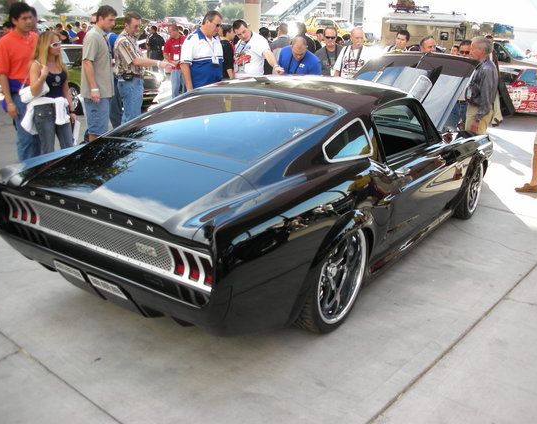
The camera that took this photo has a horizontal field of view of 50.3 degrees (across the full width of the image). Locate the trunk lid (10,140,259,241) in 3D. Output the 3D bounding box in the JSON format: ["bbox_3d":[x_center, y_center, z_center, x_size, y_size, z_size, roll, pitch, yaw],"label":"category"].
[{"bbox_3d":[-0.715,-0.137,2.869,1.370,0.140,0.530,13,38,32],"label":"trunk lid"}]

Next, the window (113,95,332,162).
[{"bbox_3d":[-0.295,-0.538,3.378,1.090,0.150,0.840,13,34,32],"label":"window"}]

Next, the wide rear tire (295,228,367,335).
[{"bbox_3d":[0.296,0.322,3.243,0.290,0.676,0.676,13,20,32],"label":"wide rear tire"}]

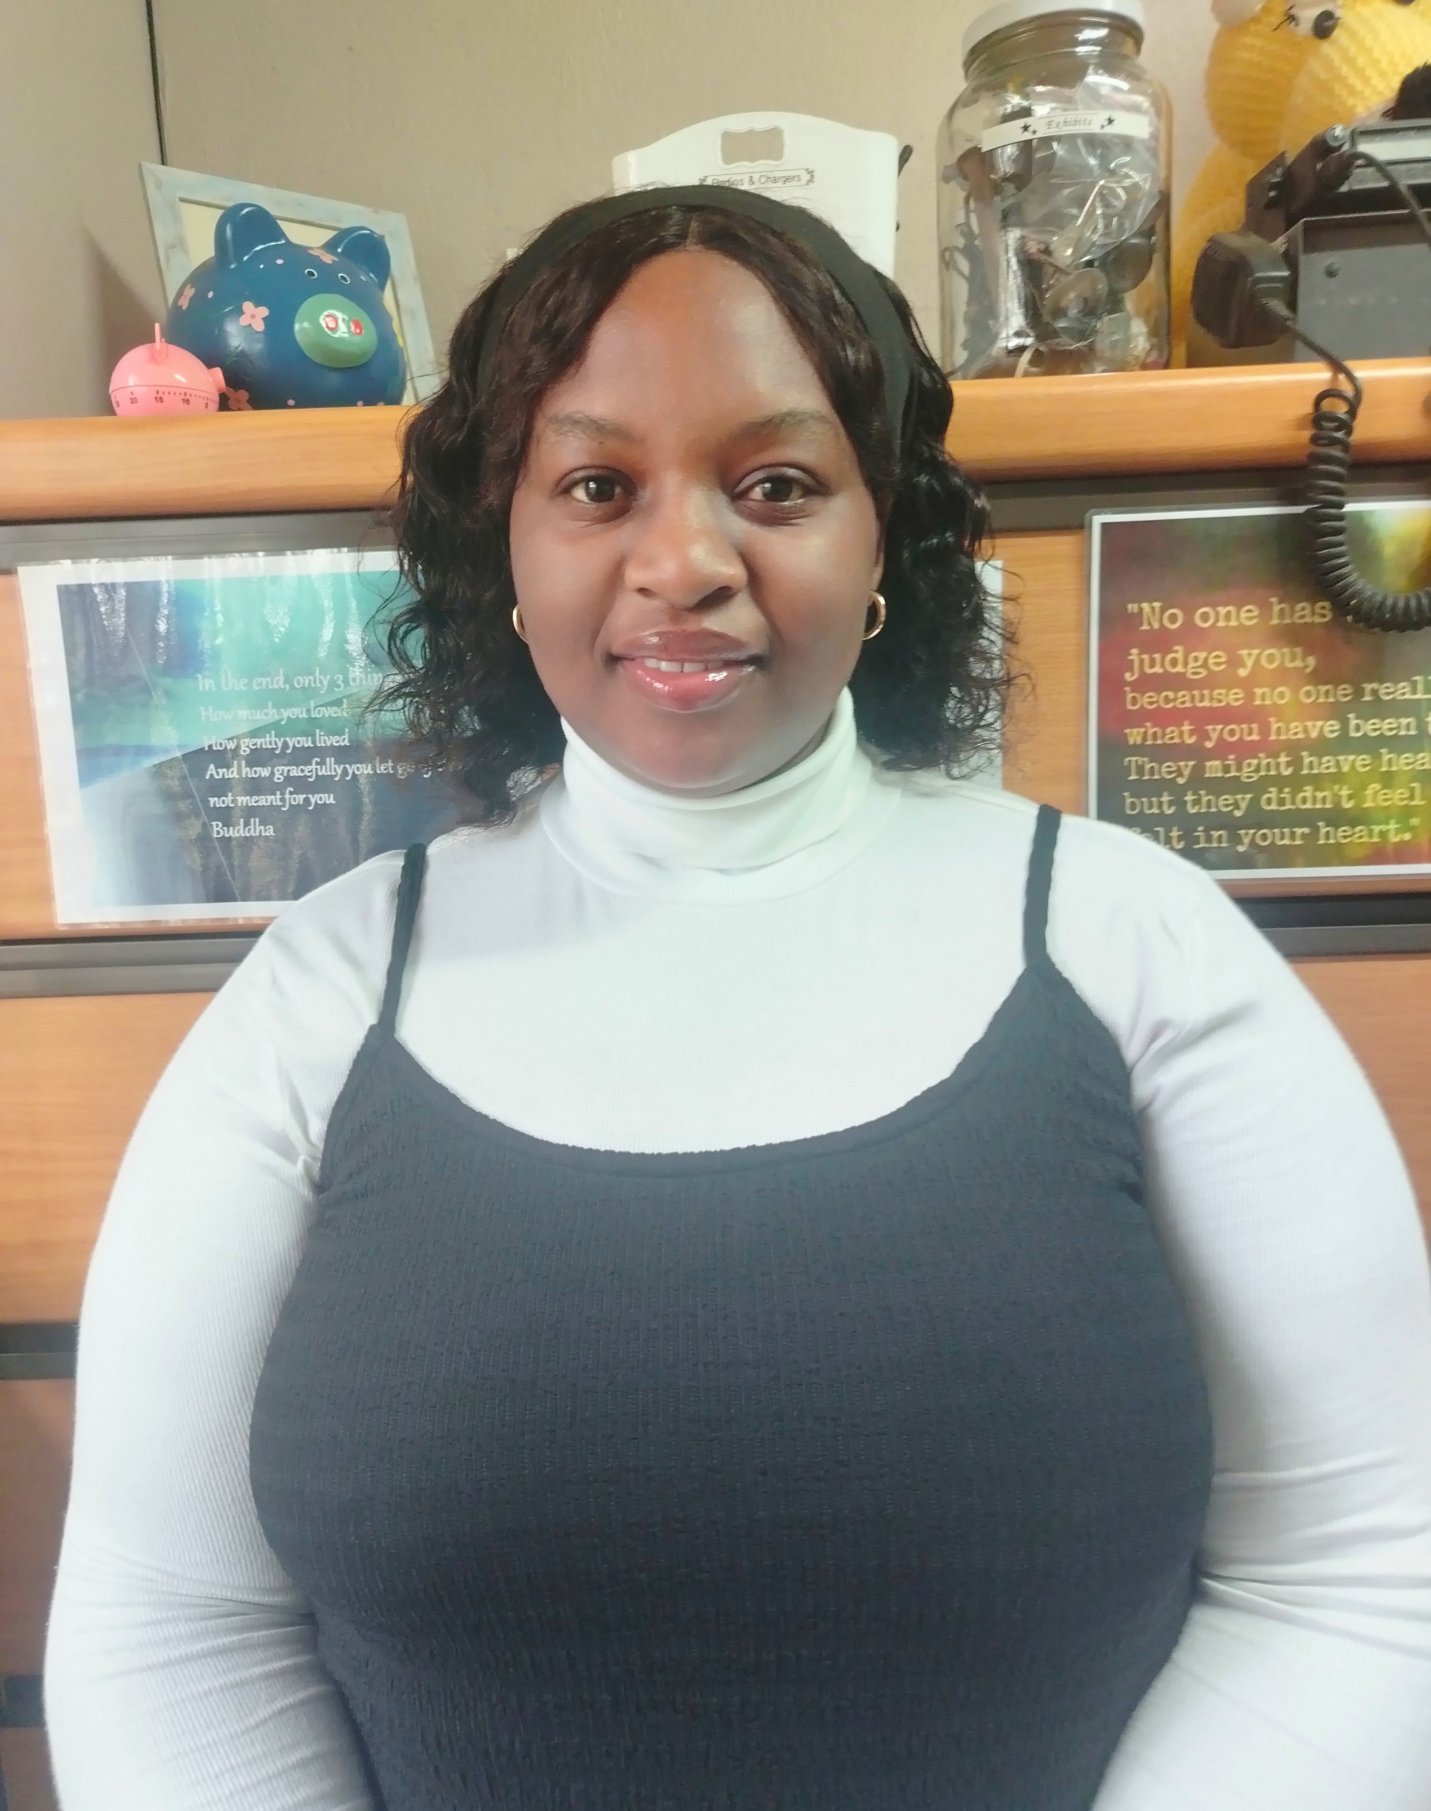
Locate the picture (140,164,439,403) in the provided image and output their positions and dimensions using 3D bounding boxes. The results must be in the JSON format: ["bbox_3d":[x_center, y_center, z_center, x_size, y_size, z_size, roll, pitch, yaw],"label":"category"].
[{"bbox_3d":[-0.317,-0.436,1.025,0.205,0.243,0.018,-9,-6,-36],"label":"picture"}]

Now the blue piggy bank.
[{"bbox_3d":[-0.284,-0.372,0.884,0.154,0.142,0.172,-9,11,-37],"label":"blue piggy bank"}]

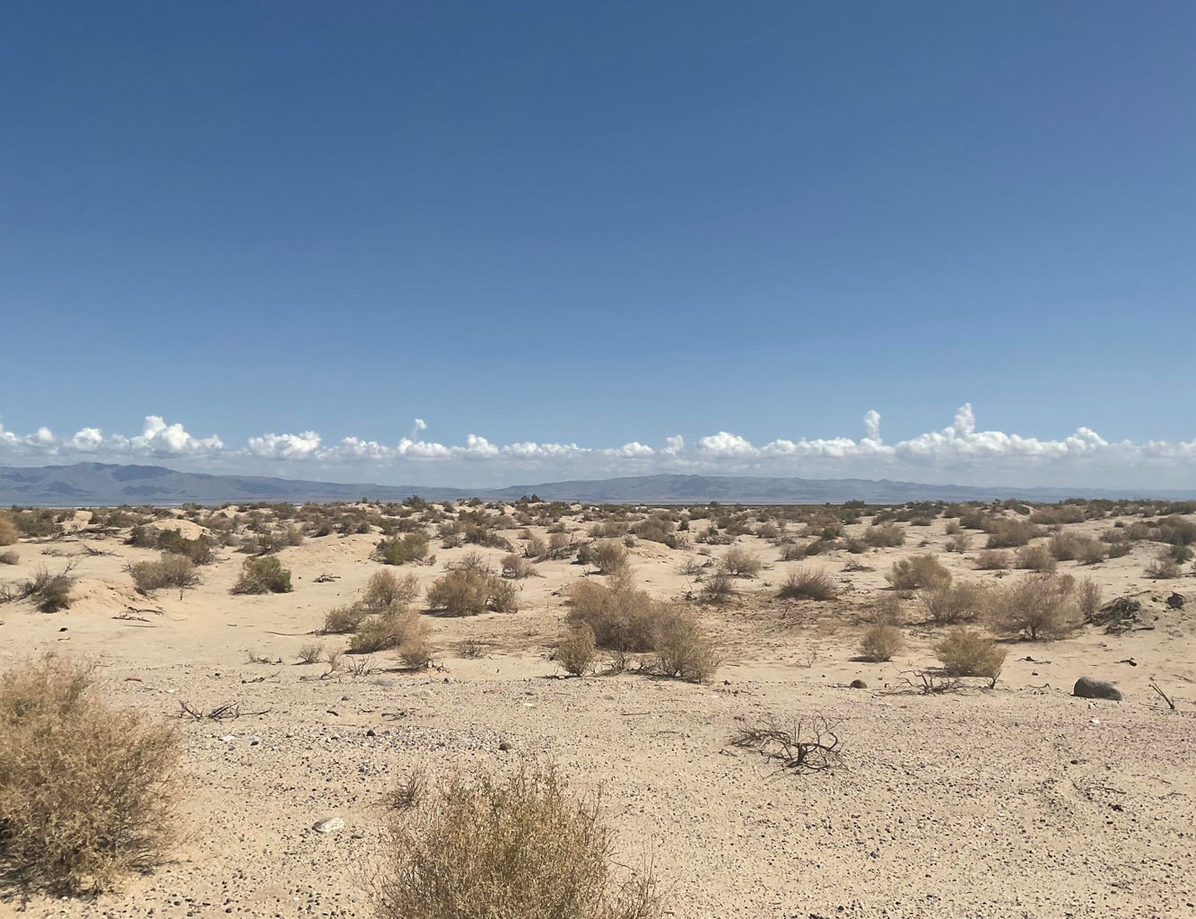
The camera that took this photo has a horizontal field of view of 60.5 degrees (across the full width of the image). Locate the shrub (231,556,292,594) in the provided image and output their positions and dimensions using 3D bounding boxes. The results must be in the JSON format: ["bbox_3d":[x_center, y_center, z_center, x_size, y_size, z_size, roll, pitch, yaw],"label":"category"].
[{"bbox_3d":[-6.199,2.103,18.870,1.092,0.669,0.928,1,-3,-18],"label":"shrub"}]

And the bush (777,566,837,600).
[{"bbox_3d":[3.553,2.101,17.397,0.970,0.584,0.873,0,-2,11],"label":"bush"}]

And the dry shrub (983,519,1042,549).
[{"bbox_3d":[13.352,2.372,33.026,1.811,0.955,1.630,-1,-3,22],"label":"dry shrub"}]

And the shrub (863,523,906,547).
[{"bbox_3d":[9.536,2.511,34.085,1.402,0.795,1.262,-1,-2,16],"label":"shrub"}]

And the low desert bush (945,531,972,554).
[{"bbox_3d":[10.532,2.420,30.000,0.783,0.651,0.705,-1,-3,19],"label":"low desert bush"}]

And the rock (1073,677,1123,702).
[{"bbox_3d":[4.135,1.898,8.478,0.419,0.184,0.260,-1,-3,12],"label":"rock"}]

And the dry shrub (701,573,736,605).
[{"bbox_3d":[1.996,2.118,17.066,0.586,0.466,0.557,0,-2,7],"label":"dry shrub"}]

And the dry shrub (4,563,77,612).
[{"bbox_3d":[-8.699,1.994,16.015,1.105,0.715,0.995,1,-3,-28],"label":"dry shrub"}]

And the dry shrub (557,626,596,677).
[{"bbox_3d":[-0.200,1.774,9.514,0.383,0.470,0.344,0,-2,-1],"label":"dry shrub"}]

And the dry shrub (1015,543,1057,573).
[{"bbox_3d":[10.313,2.311,24.188,0.962,0.675,0.866,-1,-3,23],"label":"dry shrub"}]

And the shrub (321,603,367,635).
[{"bbox_3d":[-3.185,2.012,12.961,0.616,0.387,0.554,1,-2,-14],"label":"shrub"}]

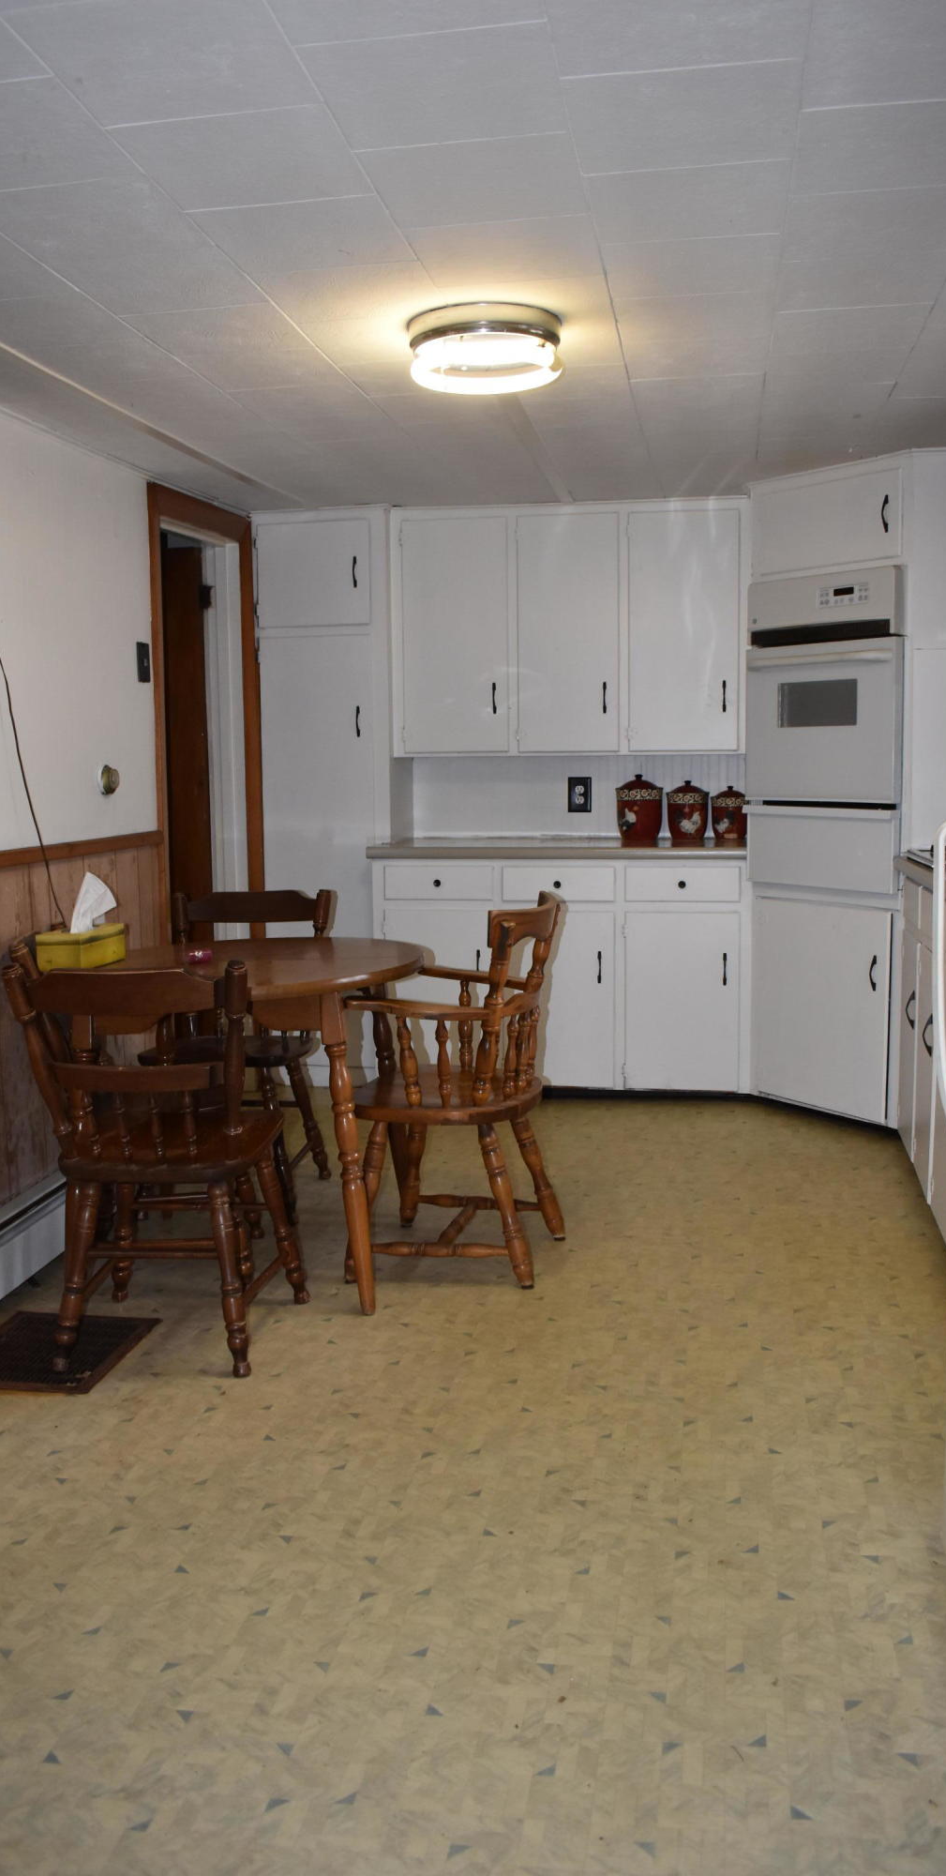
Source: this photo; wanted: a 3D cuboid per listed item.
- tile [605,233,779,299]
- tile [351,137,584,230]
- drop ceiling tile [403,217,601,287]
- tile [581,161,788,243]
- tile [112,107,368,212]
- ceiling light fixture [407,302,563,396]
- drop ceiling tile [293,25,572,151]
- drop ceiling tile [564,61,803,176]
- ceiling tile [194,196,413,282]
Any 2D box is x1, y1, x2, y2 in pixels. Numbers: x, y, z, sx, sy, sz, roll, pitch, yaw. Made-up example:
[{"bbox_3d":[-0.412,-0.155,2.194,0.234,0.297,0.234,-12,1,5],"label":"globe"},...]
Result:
[{"bbox_3d":[0.395,-1.219,2.542,0.313,0.020,0.303,0,7,10],"label":"tile"},{"bbox_3d":[0.009,-1.147,2.125,0.307,0.015,0.304,0,7,10],"label":"tile"},{"bbox_3d":[0.060,-1.185,2.419,0.307,0.015,0.304,0,7,10],"label":"drop ceiling tile"},{"bbox_3d":[0.344,-1.181,2.246,0.313,0.020,0.303,0,7,10],"label":"tile"},{"bbox_3d":[-0.322,-1.129,2.036,0.307,0.015,0.304,0,7,10],"label":"tile"},{"bbox_3d":[0.027,-1.182,2.845,0.314,0.100,0.314,-1,7,0],"label":"ceiling light fixture"},{"bbox_3d":[-0.043,-1.121,1.849,0.313,0.020,0.303,0,7,10],"label":"drop ceiling tile"},{"bbox_3d":[0.289,-1.127,1.929,0.307,0.015,0.304,0,7,10],"label":"drop ceiling tile"},{"bbox_3d":[-0.272,-1.170,2.332,0.312,0.020,0.307,1,8,10],"label":"ceiling tile"}]

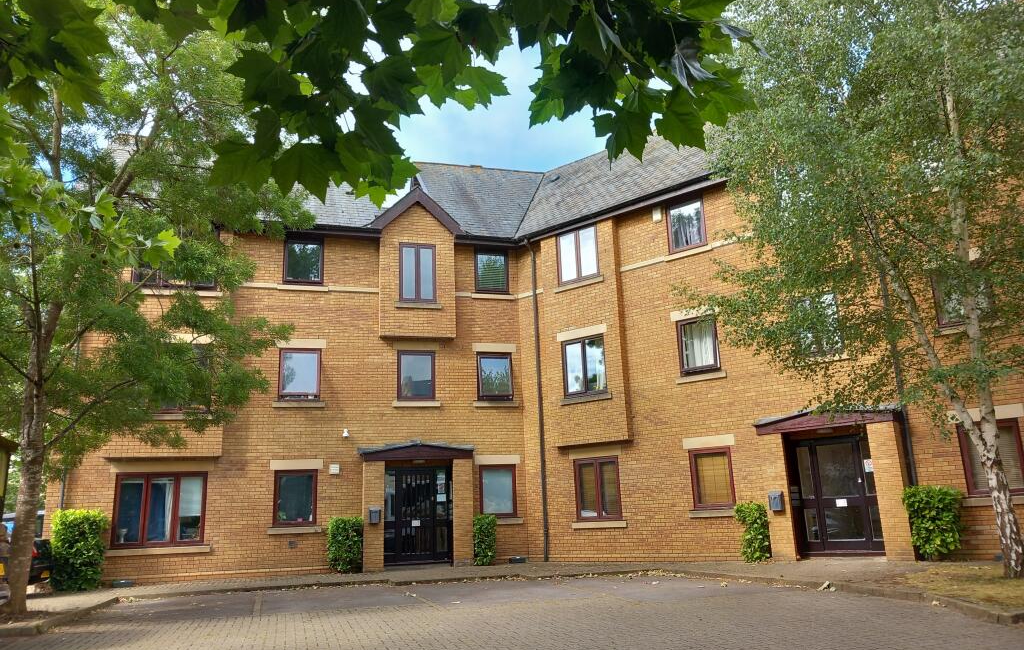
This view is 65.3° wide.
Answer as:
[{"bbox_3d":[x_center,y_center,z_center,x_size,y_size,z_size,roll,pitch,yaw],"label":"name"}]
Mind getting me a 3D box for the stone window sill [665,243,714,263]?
[{"bbox_3d":[3.794,-1.504,17.014,1.125,0.135,0.180,-13,-17,39],"label":"stone window sill"}]

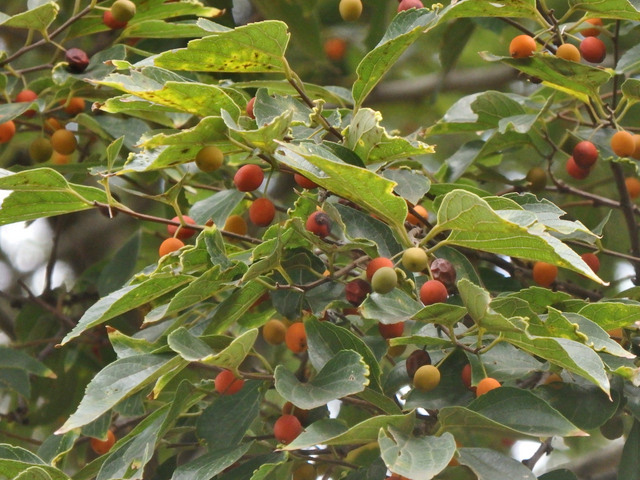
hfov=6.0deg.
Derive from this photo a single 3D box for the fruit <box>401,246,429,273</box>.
[{"bbox_3d":[0.031,0.006,1.990,0.008,0.008,0.008,0,-10,0],"label":"fruit"}]

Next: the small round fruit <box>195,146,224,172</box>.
[{"bbox_3d":[-0.039,-0.028,2.150,0.009,0.009,0.009,0,-10,0],"label":"small round fruit"}]

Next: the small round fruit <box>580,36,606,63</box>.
[{"bbox_3d":[0.097,-0.067,2.180,0.009,0.009,0.009,0,-10,0],"label":"small round fruit"}]

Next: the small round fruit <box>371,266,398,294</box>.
[{"bbox_3d":[0.020,0.013,1.880,0.008,0.008,0.008,0,-12,0],"label":"small round fruit"}]

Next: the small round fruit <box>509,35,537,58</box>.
[{"bbox_3d":[0.072,-0.068,2.180,0.009,0.009,0.009,0,-10,0],"label":"small round fruit"}]

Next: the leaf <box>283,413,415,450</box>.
[{"bbox_3d":[0.009,0.067,2.160,0.049,0.012,0.026,-16,-8,-7],"label":"leaf"}]

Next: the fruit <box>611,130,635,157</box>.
[{"bbox_3d":[0.096,-0.030,1.950,0.008,0.008,0.008,0,-12,0],"label":"fruit"}]

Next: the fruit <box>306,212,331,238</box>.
[{"bbox_3d":[0.000,-0.005,2.160,0.009,0.010,0.009,0,-10,0],"label":"fruit"}]

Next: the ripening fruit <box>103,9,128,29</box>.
[{"bbox_3d":[-0.067,-0.074,2.030,0.008,0.008,0.008,0,-10,0],"label":"ripening fruit"}]

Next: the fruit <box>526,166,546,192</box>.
[{"bbox_3d":[0.081,-0.023,2.280,0.008,0.009,0.008,0,-10,0],"label":"fruit"}]

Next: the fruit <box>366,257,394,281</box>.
[{"bbox_3d":[0.020,0.010,2.000,0.009,0.009,0.009,0,-10,0],"label":"fruit"}]

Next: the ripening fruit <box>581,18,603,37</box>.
[{"bbox_3d":[0.091,-0.071,2.060,0.008,0.008,0.008,0,-10,0],"label":"ripening fruit"}]

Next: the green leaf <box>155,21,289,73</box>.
[{"bbox_3d":[-0.030,-0.060,1.890,0.041,0.015,0.022,0,-12,0],"label":"green leaf"}]

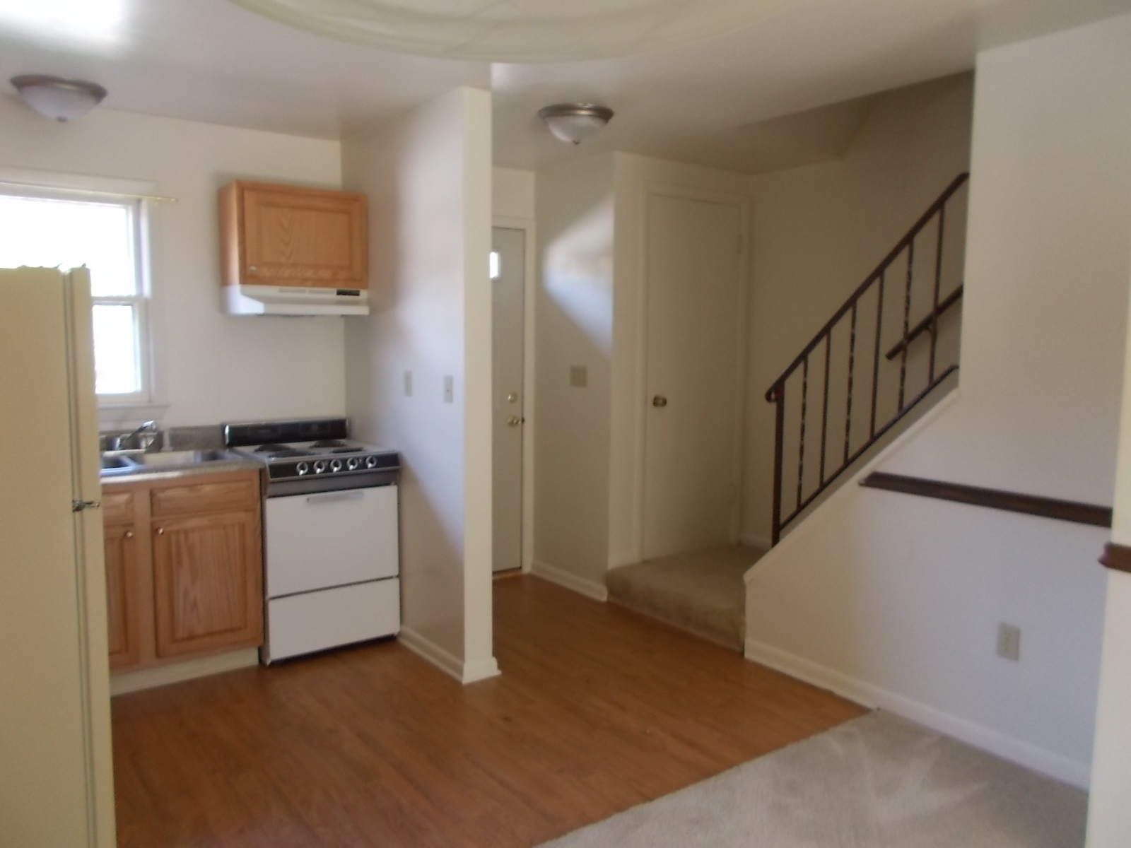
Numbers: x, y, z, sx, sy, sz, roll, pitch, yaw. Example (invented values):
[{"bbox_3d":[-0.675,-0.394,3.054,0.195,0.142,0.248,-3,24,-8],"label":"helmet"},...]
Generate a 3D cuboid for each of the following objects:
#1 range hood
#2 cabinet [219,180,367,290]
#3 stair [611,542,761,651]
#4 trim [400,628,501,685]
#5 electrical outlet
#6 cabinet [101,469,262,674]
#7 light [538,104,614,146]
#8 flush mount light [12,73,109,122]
[{"bbox_3d":[-1.257,-0.578,4.039,0.608,0.136,0.445,-4,7,-37],"label":"range hood"},{"bbox_3d":[-1.292,-0.877,4.061,0.608,0.458,0.320,-4,7,-37],"label":"cabinet"},{"bbox_3d":[0.962,0.902,4.592,1.110,0.187,0.980,-4,7,-37],"label":"stair"},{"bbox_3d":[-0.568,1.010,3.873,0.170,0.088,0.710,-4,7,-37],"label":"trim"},{"bbox_3d":[1.517,0.742,2.903,0.010,0.114,0.072,-4,7,-37],"label":"electrical outlet"},{"bbox_3d":[-1.844,0.584,3.617,0.905,0.787,0.600,-4,7,-37],"label":"cabinet"},{"bbox_3d":[0.051,-1.285,3.675,0.330,0.126,0.330,0,5,0],"label":"light"},{"bbox_3d":[-1.974,-1.264,3.321,0.326,0.128,0.326,-4,7,-37],"label":"flush mount light"}]

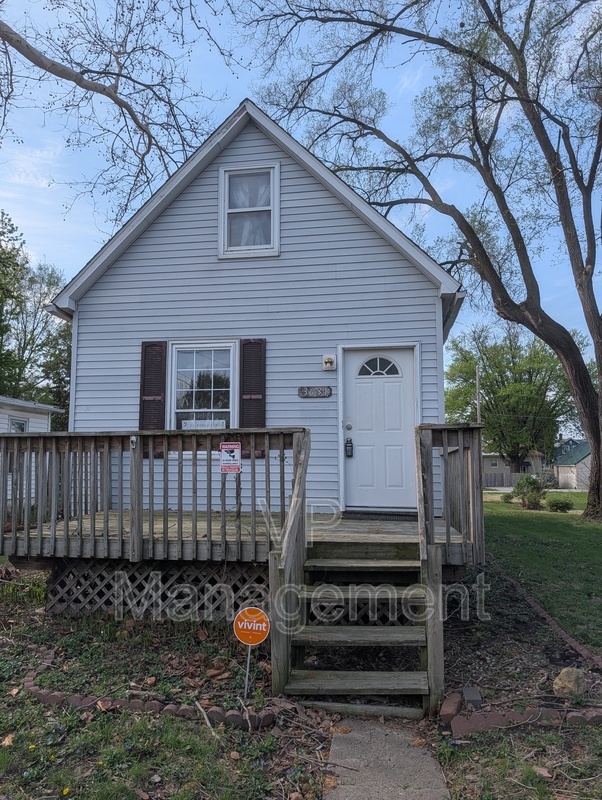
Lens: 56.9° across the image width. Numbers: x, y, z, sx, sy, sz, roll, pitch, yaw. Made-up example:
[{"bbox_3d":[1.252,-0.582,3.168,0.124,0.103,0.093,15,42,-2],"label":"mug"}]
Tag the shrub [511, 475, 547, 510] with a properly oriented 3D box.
[{"bbox_3d":[8.600,3.460,21.000,1.340,1.280,1.250,0,-6,0],"label":"shrub"}]

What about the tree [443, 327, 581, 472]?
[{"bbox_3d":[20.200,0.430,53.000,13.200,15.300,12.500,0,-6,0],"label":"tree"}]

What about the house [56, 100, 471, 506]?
[{"bbox_3d":[-0.179,-0.515,11.017,5.670,6.290,7.800,-1,-6,9],"label":"house"}]

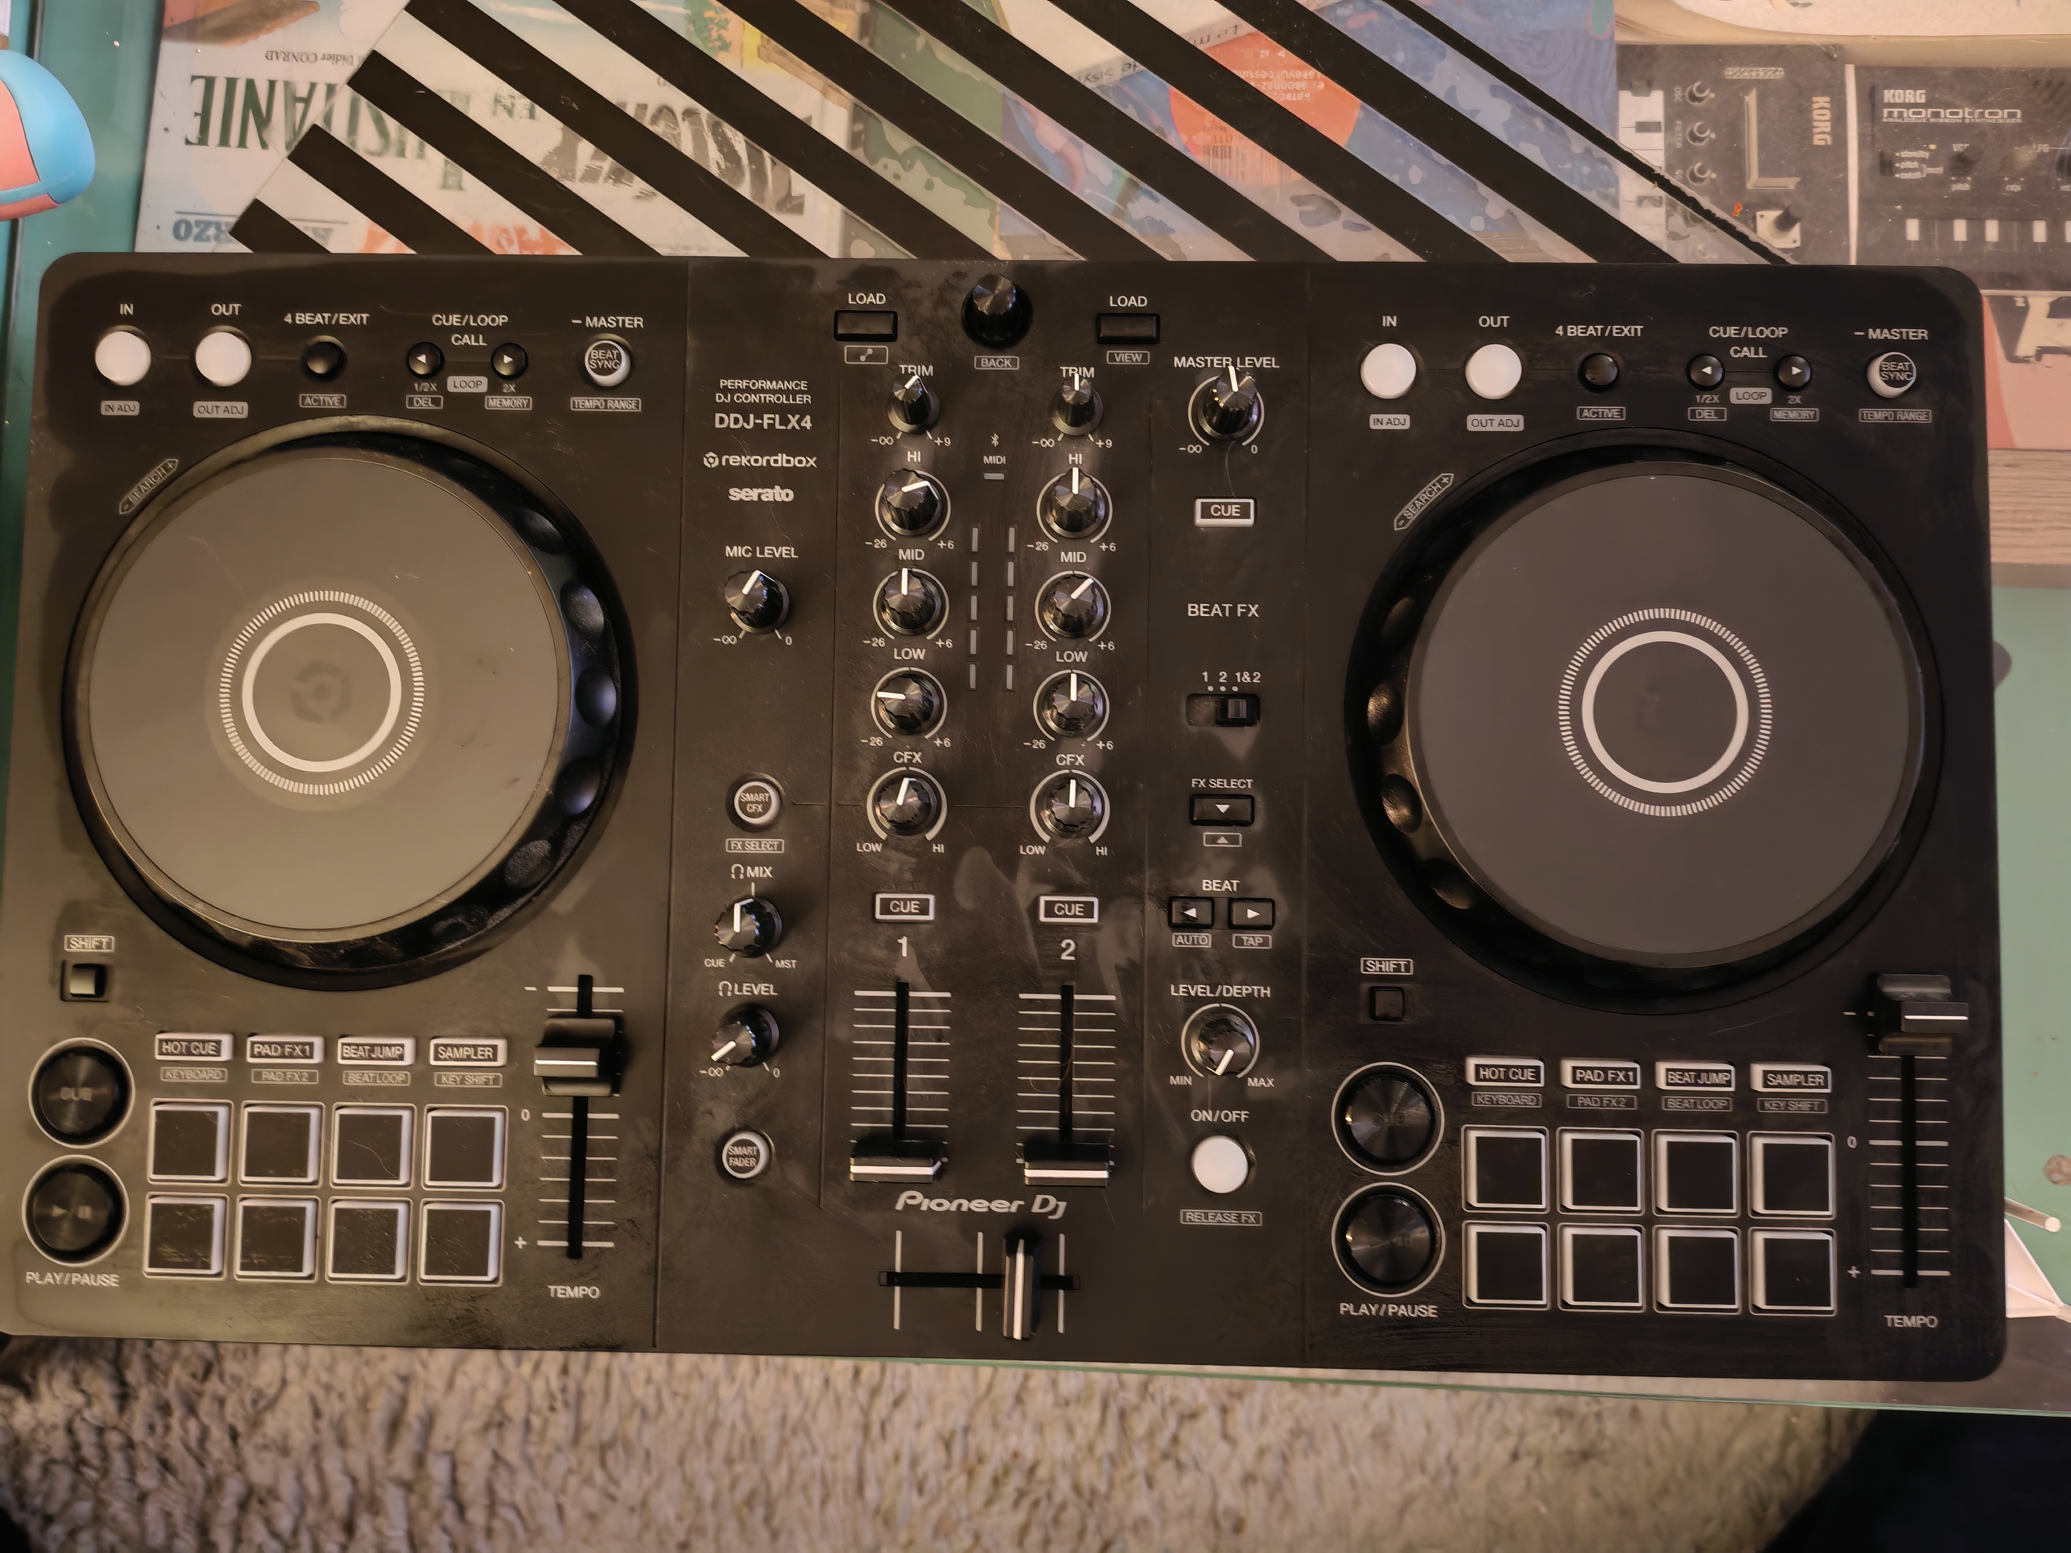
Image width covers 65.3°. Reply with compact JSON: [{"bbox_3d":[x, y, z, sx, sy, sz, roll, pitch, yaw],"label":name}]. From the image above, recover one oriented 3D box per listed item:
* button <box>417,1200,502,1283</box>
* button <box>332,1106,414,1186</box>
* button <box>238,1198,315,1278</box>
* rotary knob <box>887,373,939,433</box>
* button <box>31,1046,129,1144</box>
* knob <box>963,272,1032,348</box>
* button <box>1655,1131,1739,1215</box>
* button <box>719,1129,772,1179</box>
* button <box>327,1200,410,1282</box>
[{"bbox_3d":[-0.138,0.112,0.386,0.019,0.003,0.019,1,86,1],"label":"button"},{"bbox_3d":[-0.160,0.089,0.388,0.019,0.003,0.019,1,86,1],"label":"button"},{"bbox_3d":[-0.183,0.111,0.388,0.018,0.003,0.018,1,86,1],"label":"button"},{"bbox_3d":[-0.030,-0.091,0.390,0.012,0.017,0.012,0,86,1],"label":"rotary knob"},{"bbox_3d":[-0.231,0.077,0.390,0.023,0.004,0.023,1,86,1],"label":"button"},{"bbox_3d":[-0.010,-0.115,0.394,0.018,0.013,0.018,1,86,1],"label":"knob"},{"bbox_3d":[0.156,0.094,0.381,0.018,0.003,0.018,1,86,1],"label":"button"},{"bbox_3d":[-0.070,0.091,0.386,0.011,0.004,0.011,1,86,1],"label":"button"},{"bbox_3d":[-0.160,0.112,0.386,0.019,0.003,0.019,1,86,1],"label":"button"}]

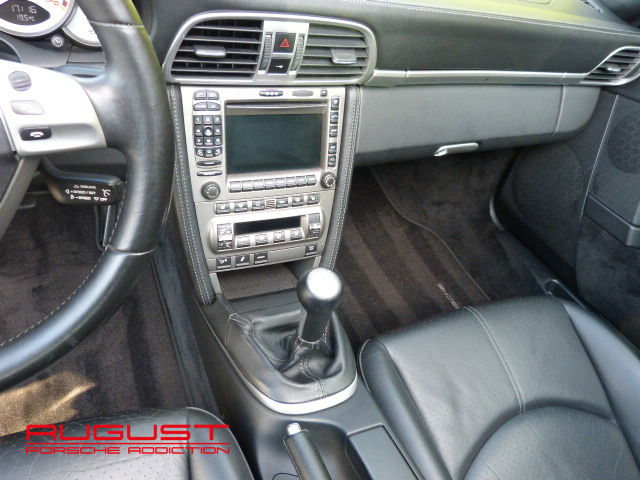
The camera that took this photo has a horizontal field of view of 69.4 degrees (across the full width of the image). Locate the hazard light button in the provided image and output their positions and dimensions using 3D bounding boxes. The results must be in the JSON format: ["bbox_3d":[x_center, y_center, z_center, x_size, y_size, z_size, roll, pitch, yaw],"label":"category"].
[{"bbox_3d":[-0.041,-0.222,0.520,0.024,0.024,0.010,-8,39,-23],"label":"hazard light button"}]

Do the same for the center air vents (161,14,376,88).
[{"bbox_3d":[-0.047,-0.215,0.532,0.260,0.077,0.040,-8,39,-23],"label":"center air vents"}]

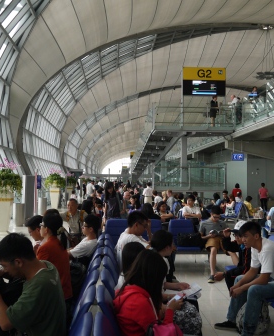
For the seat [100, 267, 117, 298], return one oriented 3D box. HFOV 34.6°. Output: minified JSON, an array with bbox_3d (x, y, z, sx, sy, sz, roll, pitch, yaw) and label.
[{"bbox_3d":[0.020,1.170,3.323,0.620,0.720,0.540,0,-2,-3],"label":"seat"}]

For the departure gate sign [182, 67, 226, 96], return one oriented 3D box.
[{"bbox_3d":[3.470,-4.453,22.759,2.180,1.460,0.220,0,-2,-3],"label":"departure gate sign"}]

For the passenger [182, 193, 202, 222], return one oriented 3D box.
[{"bbox_3d":[1.320,1.302,10.663,0.500,1.260,0.900,0,-2,-3],"label":"passenger"}]

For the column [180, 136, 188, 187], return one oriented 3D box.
[{"bbox_3d":[2.407,0.349,22.300,0.320,3.840,0.320,0,-2,-2],"label":"column"}]

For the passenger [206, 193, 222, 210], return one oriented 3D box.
[{"bbox_3d":[2.454,1.439,14.400,0.800,1.200,0.500,0,-2,7],"label":"passenger"}]

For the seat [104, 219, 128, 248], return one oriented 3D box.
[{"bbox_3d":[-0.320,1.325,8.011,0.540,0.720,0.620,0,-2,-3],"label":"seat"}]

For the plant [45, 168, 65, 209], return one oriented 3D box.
[{"bbox_3d":[-4.712,1.217,25.500,1.200,2.350,1.200,0,-2,-3],"label":"plant"}]

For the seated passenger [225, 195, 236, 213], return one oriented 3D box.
[{"bbox_3d":[3.151,1.519,15.862,0.750,1.140,0.500,0,-2,-3],"label":"seated passenger"}]

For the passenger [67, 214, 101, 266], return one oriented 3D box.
[{"bbox_3d":[-0.740,1.134,4.965,0.780,1.220,0.520,0,-2,-3],"label":"passenger"}]

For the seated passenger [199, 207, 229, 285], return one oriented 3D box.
[{"bbox_3d":[1.310,1.249,7.543,0.520,1.160,1.080,0,-2,-3],"label":"seated passenger"}]

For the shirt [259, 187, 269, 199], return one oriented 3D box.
[{"bbox_3d":[6.799,1.325,23.500,0.460,0.600,0.270,0,-2,-2],"label":"shirt"}]

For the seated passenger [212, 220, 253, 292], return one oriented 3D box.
[{"bbox_3d":[1.309,1.200,5.248,0.780,1.150,0.550,0,-2,-3],"label":"seated passenger"}]

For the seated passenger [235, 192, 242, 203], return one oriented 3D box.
[{"bbox_3d":[3.995,1.524,16.710,0.750,1.180,0.500,0,-2,-3],"label":"seated passenger"}]

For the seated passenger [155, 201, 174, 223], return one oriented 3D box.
[{"bbox_3d":[0.600,1.310,9.600,0.500,1.180,0.750,0,-2,-9],"label":"seated passenger"}]

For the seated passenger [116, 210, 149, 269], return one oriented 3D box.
[{"bbox_3d":[0.098,1.127,5.050,0.800,1.280,0.520,0,-2,-5],"label":"seated passenger"}]

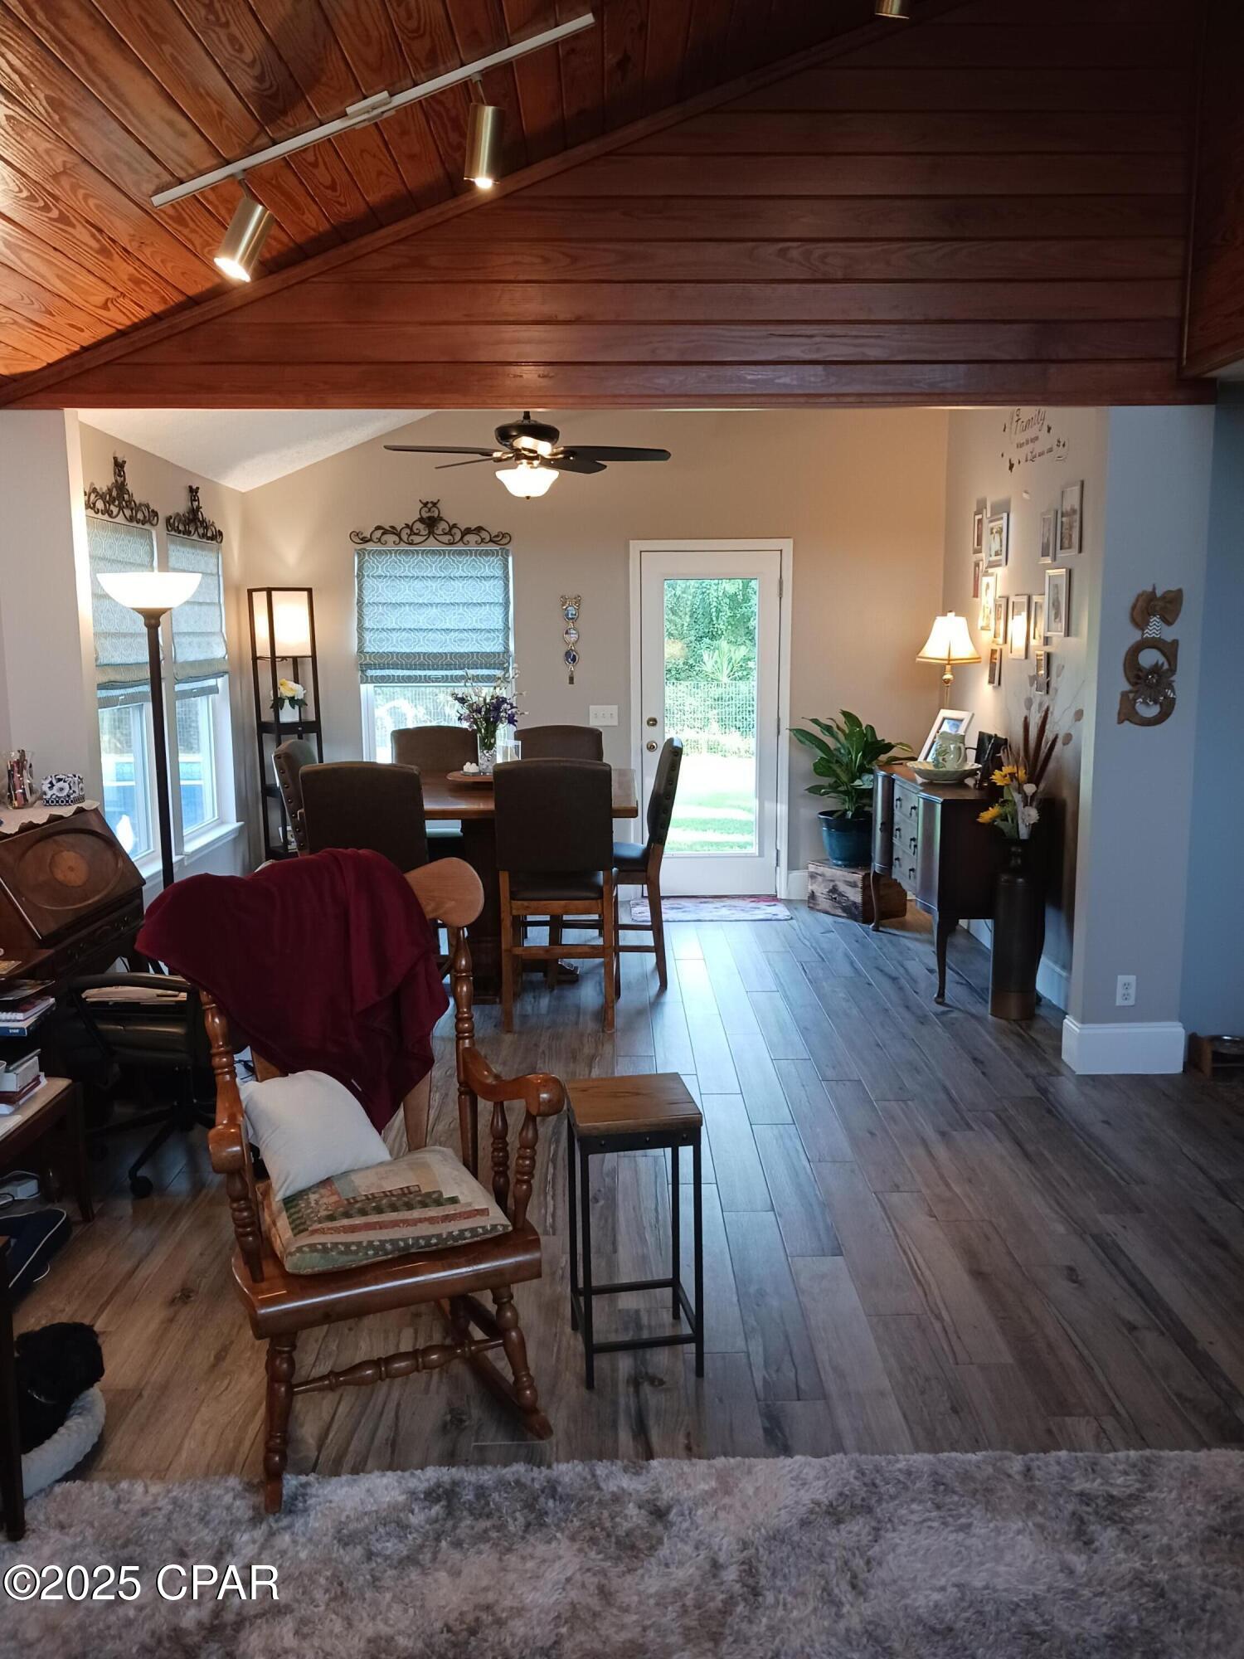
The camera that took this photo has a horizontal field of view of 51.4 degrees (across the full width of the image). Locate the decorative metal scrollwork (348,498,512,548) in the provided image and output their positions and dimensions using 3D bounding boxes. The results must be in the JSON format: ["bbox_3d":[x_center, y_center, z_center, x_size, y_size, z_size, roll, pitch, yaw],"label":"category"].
[{"bbox_3d":[-1.100,-1.762,7.457,0.917,0.273,0.030,0,9,0],"label":"decorative metal scrollwork"}]

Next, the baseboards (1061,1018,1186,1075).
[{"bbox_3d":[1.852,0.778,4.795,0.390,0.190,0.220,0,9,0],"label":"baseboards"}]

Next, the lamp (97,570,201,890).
[{"bbox_3d":[-1.698,-0.035,4.818,0.370,1.829,0.370,0,9,0],"label":"lamp"}]

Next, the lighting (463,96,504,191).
[{"bbox_3d":[-0.348,-1.731,3.265,0.099,0.201,0.099,0,8,0],"label":"lighting"}]

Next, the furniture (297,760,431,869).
[{"bbox_3d":[-0.964,0.247,5.304,0.480,1.110,0.560,1,9,8],"label":"furniture"}]

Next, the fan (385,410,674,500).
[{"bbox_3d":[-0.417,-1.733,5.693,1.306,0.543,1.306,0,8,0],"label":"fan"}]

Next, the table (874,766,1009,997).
[{"bbox_3d":[1.588,0.208,6.191,0.500,0.887,1.380,0,9,0],"label":"table"}]

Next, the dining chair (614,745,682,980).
[{"bbox_3d":[-0.039,0.135,5.792,0.603,1.095,0.462,0,8,0],"label":"dining chair"}]

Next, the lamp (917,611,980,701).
[{"bbox_3d":[1.629,-0.693,6.486,0.315,0.800,0.315,0,9,0],"label":"lamp"}]

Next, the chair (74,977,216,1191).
[{"bbox_3d":[-1.269,0.521,3.767,0.623,0.945,0.603,0,9,4],"label":"chair"}]

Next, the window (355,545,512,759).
[{"bbox_3d":[-1.082,-0.840,7.559,0.914,1.598,0.121,0,8,0],"label":"window"}]

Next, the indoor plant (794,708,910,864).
[{"bbox_3d":[1.256,-0.223,7.161,0.683,0.874,0.623,0,8,0],"label":"indoor plant"}]

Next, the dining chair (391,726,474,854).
[{"bbox_3d":[-0.933,0.052,6.569,0.480,1.110,0.560,-1,9,-7],"label":"dining chair"}]

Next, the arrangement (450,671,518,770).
[{"bbox_3d":[-0.630,-0.492,5.919,0.310,0.485,0.280,0,9,0],"label":"arrangement"}]

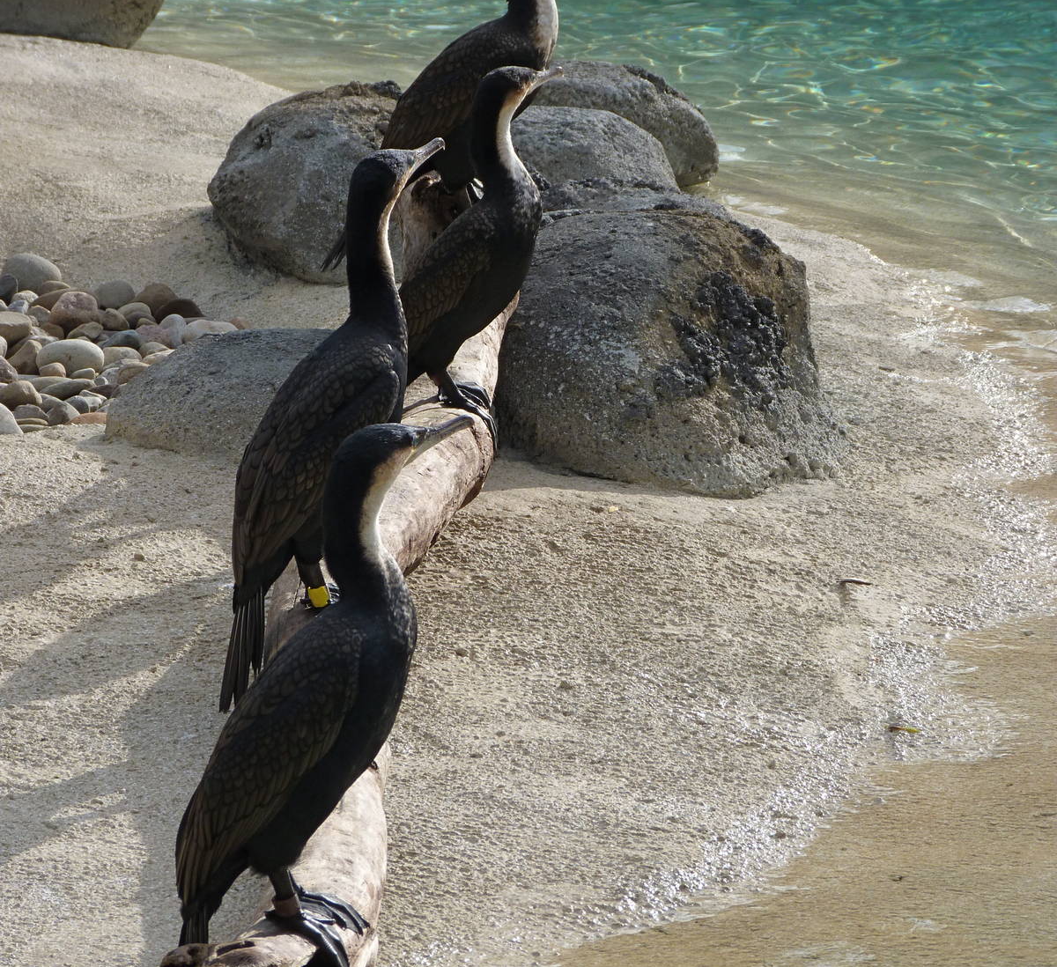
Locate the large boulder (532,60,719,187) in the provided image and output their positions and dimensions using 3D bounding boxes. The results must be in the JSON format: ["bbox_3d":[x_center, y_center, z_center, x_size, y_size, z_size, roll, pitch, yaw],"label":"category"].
[{"bbox_3d":[0.145,-0.687,13.300,0.420,0.210,0.360,0,13,0],"label":"large boulder"}]

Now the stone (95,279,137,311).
[{"bbox_3d":[-0.673,-0.307,11.273,0.072,0.051,0.061,0,11,0],"label":"stone"}]

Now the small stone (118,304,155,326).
[{"bbox_3d":[-0.633,-0.273,11.200,0.057,0.032,0.048,0,13,0],"label":"small stone"}]

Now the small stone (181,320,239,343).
[{"bbox_3d":[-0.501,-0.238,10.920,0.094,0.038,0.066,0,11,0],"label":"small stone"}]

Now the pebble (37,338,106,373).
[{"bbox_3d":[-0.707,-0.194,10.693,0.105,0.058,0.079,0,11,0],"label":"pebble"}]

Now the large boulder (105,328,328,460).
[{"bbox_3d":[-0.457,-0.144,10.850,0.420,0.150,0.360,0,13,0],"label":"large boulder"}]

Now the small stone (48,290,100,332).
[{"bbox_3d":[-0.731,-0.278,11.150,0.083,0.059,0.072,0,13,0],"label":"small stone"}]

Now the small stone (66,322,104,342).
[{"bbox_3d":[-0.698,-0.238,10.920,0.061,0.035,0.049,0,11,0],"label":"small stone"}]

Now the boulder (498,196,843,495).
[{"bbox_3d":[0.211,-0.206,10.389,0.510,0.390,0.470,0,11,0],"label":"boulder"}]

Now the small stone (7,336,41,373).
[{"bbox_3d":[-0.790,-0.202,10.850,0.053,0.050,0.055,0,13,0],"label":"small stone"}]

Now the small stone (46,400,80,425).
[{"bbox_3d":[-0.689,-0.106,10.240,0.054,0.040,0.048,0,11,0],"label":"small stone"}]

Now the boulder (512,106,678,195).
[{"bbox_3d":[0.086,-0.542,11.900,0.360,0.230,0.340,0,11,0],"label":"boulder"}]

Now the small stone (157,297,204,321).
[{"bbox_3d":[-0.560,-0.278,11.125,0.081,0.043,0.065,0,11,0],"label":"small stone"}]

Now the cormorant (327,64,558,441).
[{"bbox_3d":[-0.094,-0.347,10.551,0.295,0.578,0.170,-4,14,-18],"label":"cormorant"}]

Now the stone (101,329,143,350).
[{"bbox_3d":[-0.638,-0.224,10.850,0.069,0.031,0.055,0,11,0],"label":"stone"}]

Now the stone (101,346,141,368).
[{"bbox_3d":[-0.641,-0.199,10.900,0.062,0.031,0.050,0,13,0],"label":"stone"}]

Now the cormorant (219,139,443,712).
[{"bbox_3d":[-0.248,-0.074,8.864,0.334,0.708,0.180,-8,15,-32],"label":"cormorant"}]

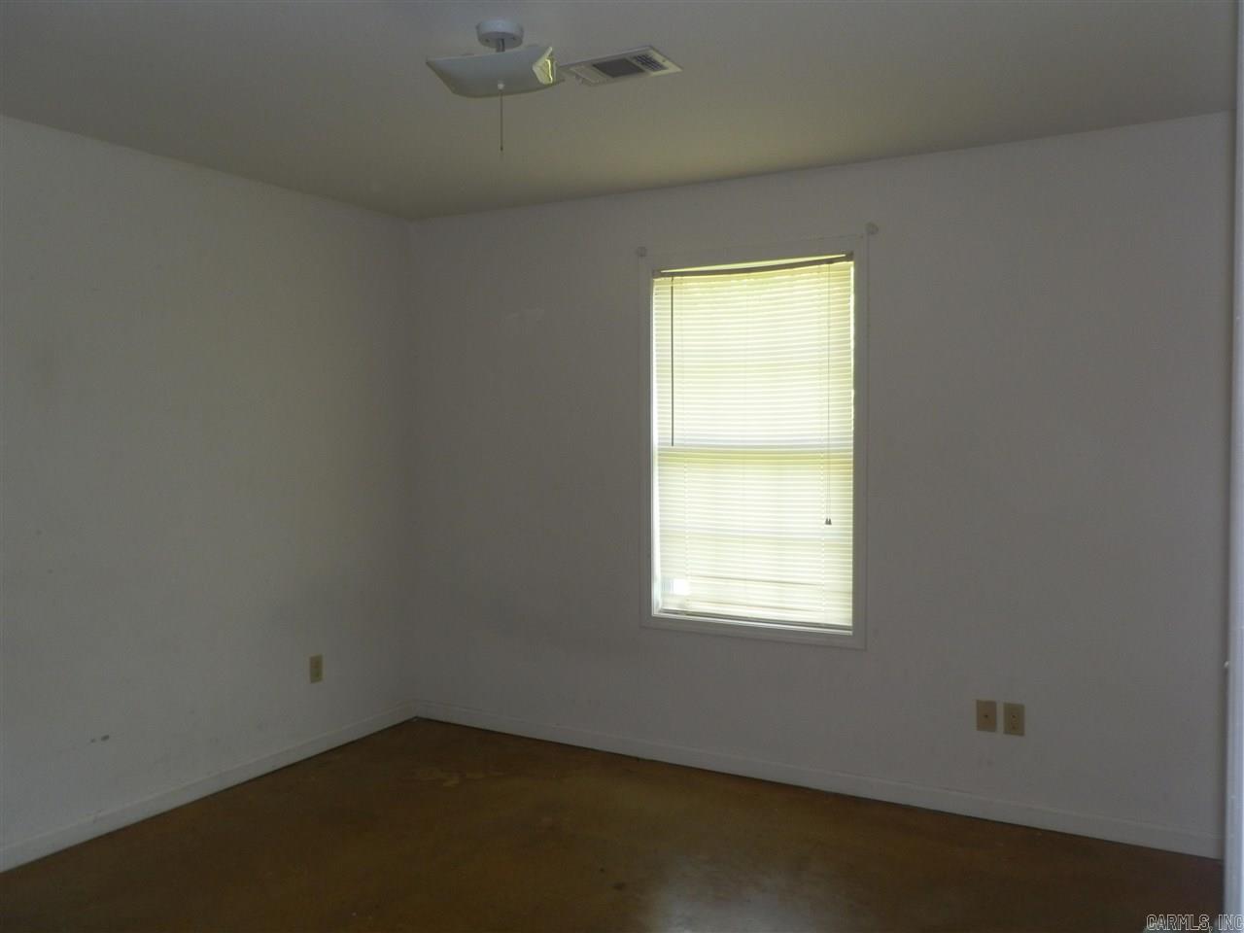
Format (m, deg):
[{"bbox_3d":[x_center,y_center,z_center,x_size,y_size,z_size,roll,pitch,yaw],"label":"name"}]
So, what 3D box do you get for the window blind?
[{"bbox_3d":[0.526,-0.091,4.117,0.866,1.460,0.050,1,2,29],"label":"window blind"}]

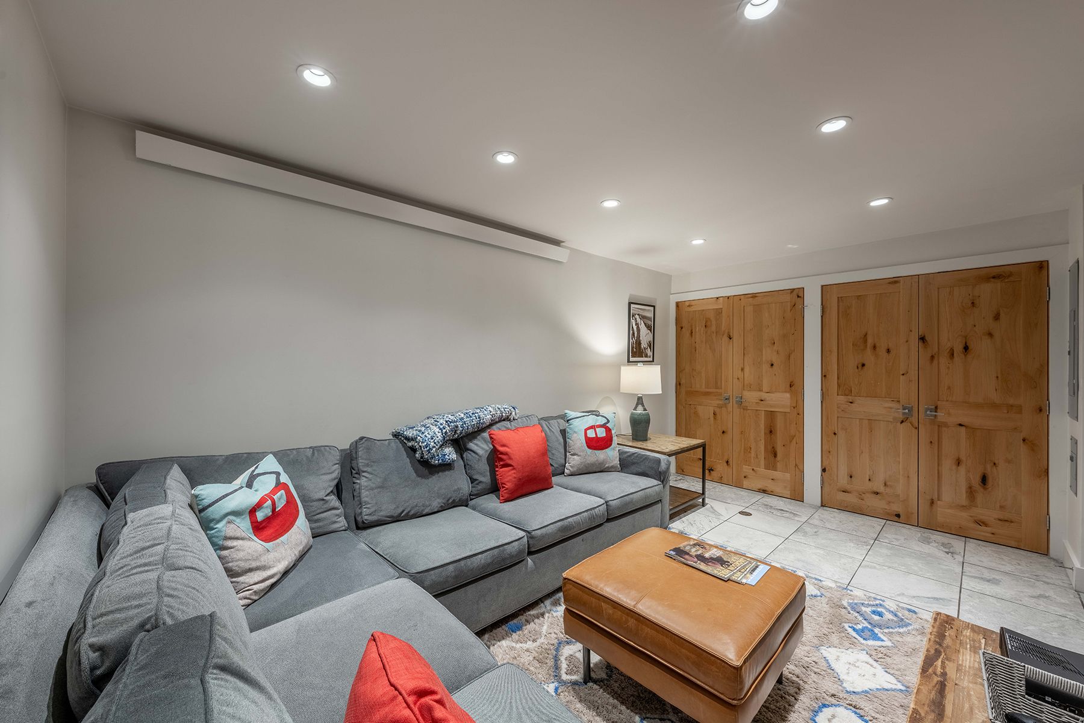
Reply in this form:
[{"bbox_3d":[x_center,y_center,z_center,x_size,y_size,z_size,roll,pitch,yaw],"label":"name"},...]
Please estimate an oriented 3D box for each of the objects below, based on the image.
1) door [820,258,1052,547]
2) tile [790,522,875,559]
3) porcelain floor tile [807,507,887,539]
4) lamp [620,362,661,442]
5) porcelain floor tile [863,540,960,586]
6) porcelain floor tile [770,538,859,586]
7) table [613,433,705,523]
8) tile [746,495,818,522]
[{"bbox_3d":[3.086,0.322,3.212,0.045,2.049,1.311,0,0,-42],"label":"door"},{"bbox_3d":[2.179,1.351,2.957,0.456,0.010,0.456,0,0,-42],"label":"tile"},{"bbox_3d":[2.515,1.354,3.261,0.456,0.010,0.456,0,0,-42],"label":"porcelain floor tile"},{"bbox_3d":[0.941,0.379,3.710,0.385,0.720,0.385,0,0,0],"label":"lamp"},{"bbox_3d":[2.483,1.350,2.620,0.456,0.010,0.456,0,0,-42],"label":"porcelain floor tile"},{"bbox_3d":[1.842,1.348,2.652,0.456,0.010,0.456,0,0,-42],"label":"porcelain floor tile"},{"bbox_3d":[1.025,1.043,3.663,0.720,0.608,0.700,0,0,-42],"label":"table"},{"bbox_3d":[2.211,1.355,3.598,0.456,0.010,0.456,0,0,-42],"label":"tile"}]

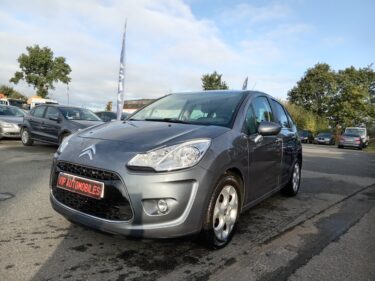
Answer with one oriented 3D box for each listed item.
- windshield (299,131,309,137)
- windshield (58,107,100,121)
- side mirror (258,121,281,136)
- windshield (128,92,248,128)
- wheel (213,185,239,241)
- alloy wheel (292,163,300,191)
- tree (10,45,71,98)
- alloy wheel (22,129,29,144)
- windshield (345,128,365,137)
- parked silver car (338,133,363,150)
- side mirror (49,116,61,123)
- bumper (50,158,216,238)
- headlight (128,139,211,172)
[{"bbox_3d":[13.204,-0.802,31.000,1.350,0.450,0.650,5,3,34],"label":"windshield"},{"bbox_3d":[-3.566,-0.873,8.936,0.780,0.140,1.360,41,22,28],"label":"windshield"},{"bbox_3d":[0.794,-0.116,2.620,0.210,0.155,0.140,5,3,34],"label":"side mirror"},{"bbox_3d":[0.011,-0.378,3.062,1.360,0.470,0.800,5,3,34],"label":"windshield"},{"bbox_3d":[0.255,0.568,2.190,0.170,0.440,0.440,5,3,34],"label":"wheel"},{"bbox_3d":[1.635,0.572,4.233,0.170,0.440,0.440,5,3,34],"label":"alloy wheel"},{"bbox_3d":[-19.616,-7.407,36.000,7.200,10.700,7.200,4,3,0],"label":"tree"},{"bbox_3d":[-5.525,-0.108,9.376,0.420,0.420,0.170,5,3,35],"label":"alloy wheel"},{"bbox_3d":[18.308,-0.817,29.500,1.650,0.780,0.420,5,3,32],"label":"windshield"},{"bbox_3d":[15.100,0.055,25.000,1.770,1.460,4.300,5,3,31],"label":"parked silver car"},{"bbox_3d":[-3.998,-0.631,8.138,0.170,0.160,0.240,5,3,35],"label":"side mirror"},{"bbox_3d":[-0.662,0.391,2.178,1.680,0.500,0.500,5,3,34],"label":"bumper"},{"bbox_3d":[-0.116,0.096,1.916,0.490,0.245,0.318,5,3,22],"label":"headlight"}]

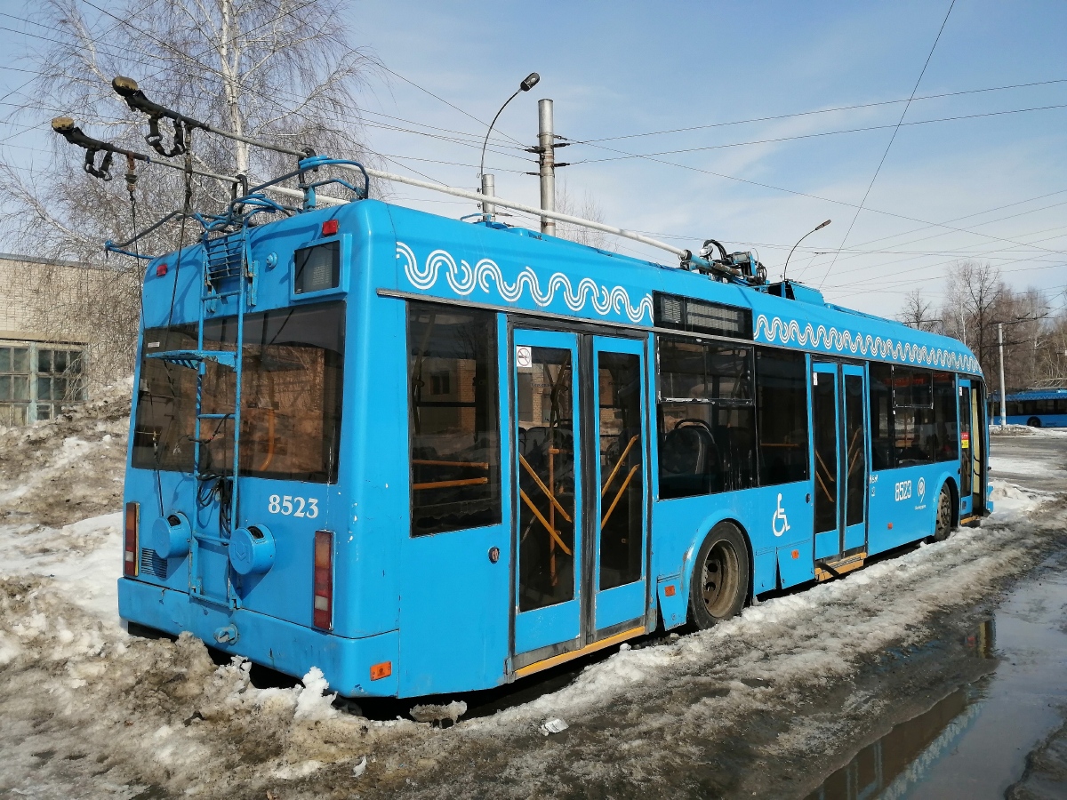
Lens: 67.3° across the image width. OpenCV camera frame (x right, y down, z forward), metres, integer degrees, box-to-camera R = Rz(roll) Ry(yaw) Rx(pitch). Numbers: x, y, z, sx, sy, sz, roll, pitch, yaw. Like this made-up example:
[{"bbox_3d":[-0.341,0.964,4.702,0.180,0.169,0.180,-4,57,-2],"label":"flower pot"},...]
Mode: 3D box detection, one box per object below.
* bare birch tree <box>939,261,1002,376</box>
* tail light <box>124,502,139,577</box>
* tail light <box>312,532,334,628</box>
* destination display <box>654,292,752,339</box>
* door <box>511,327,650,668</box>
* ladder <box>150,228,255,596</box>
[{"bbox_3d":[33.879,-4.000,62.000,5.000,13.800,5.000,-1,-1,30],"label":"bare birch tree"},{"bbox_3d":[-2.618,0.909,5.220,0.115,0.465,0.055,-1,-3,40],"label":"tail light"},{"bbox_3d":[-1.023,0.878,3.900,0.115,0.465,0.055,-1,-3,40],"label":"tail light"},{"bbox_3d":[1.333,-0.638,6.235,0.080,0.250,1.500,-1,-1,42],"label":"destination display"},{"bbox_3d":[0.345,0.574,5.106,0.100,1.960,1.390,-1,-1,42],"label":"door"},{"bbox_3d":[-1.800,0.080,4.390,0.470,2.050,0.330,-1,-3,40],"label":"ladder"}]

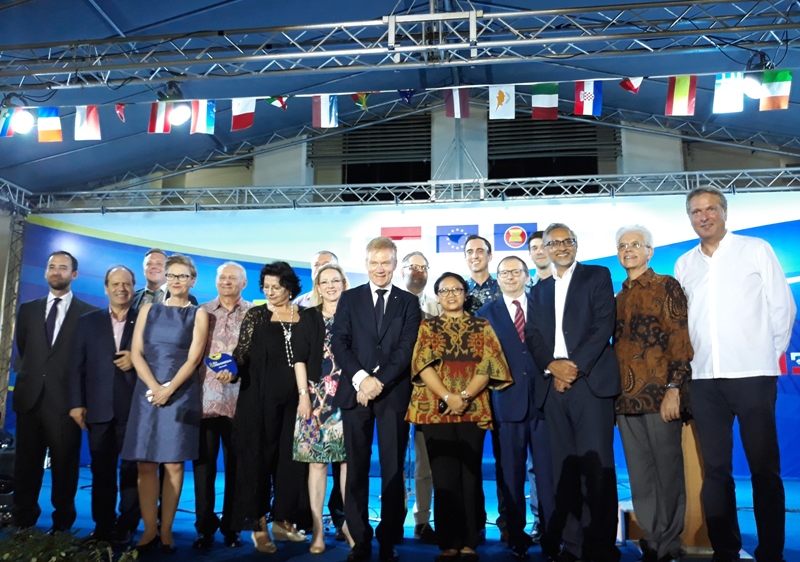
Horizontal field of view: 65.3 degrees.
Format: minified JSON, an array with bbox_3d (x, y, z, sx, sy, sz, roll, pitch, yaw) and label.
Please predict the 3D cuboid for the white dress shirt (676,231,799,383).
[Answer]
[{"bbox_3d":[1.728,0.130,3.310,0.550,0.780,0.330,-8,-13,41],"label":"white dress shirt"}]

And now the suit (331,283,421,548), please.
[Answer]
[{"bbox_3d":[-0.135,0.737,3.544,0.490,1.480,0.320,0,-10,0],"label":"suit"}]

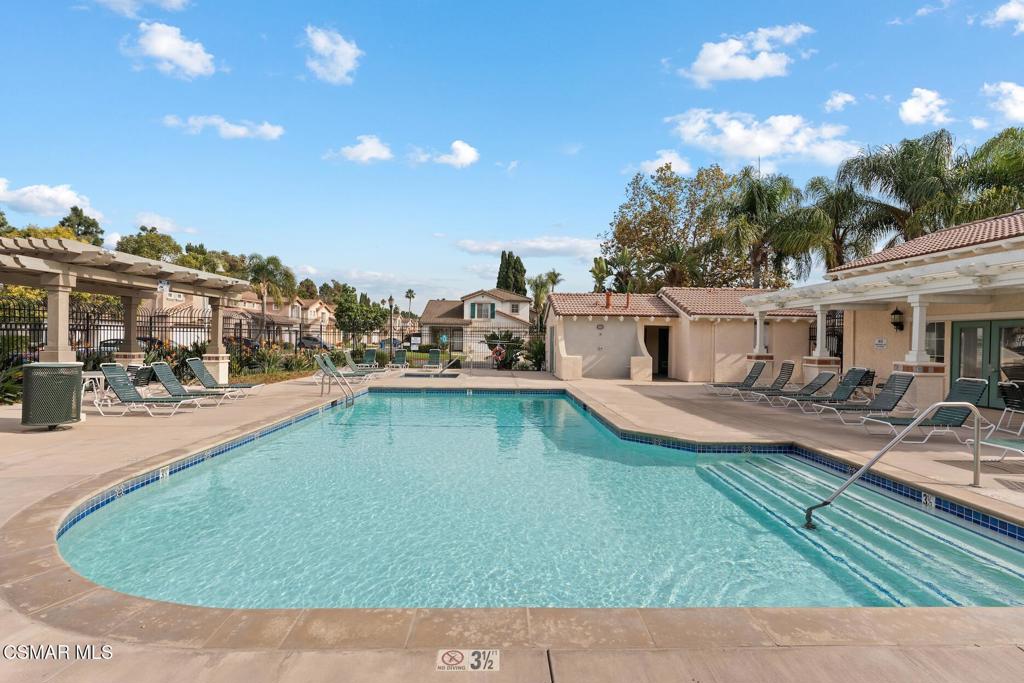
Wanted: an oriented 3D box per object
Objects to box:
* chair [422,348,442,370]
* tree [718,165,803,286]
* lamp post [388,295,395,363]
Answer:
[{"bbox_3d":[-3.800,0.923,22.200,0.670,1.030,1.830,0,0,-3],"label":"chair"},{"bbox_3d":[13.750,-4.183,25.500,4.800,11.200,4.800,0,0,0],"label":"tree"},{"bbox_3d":[-6.910,-0.688,26.118,0.340,3.960,0.340,1,0,-2],"label":"lamp post"}]

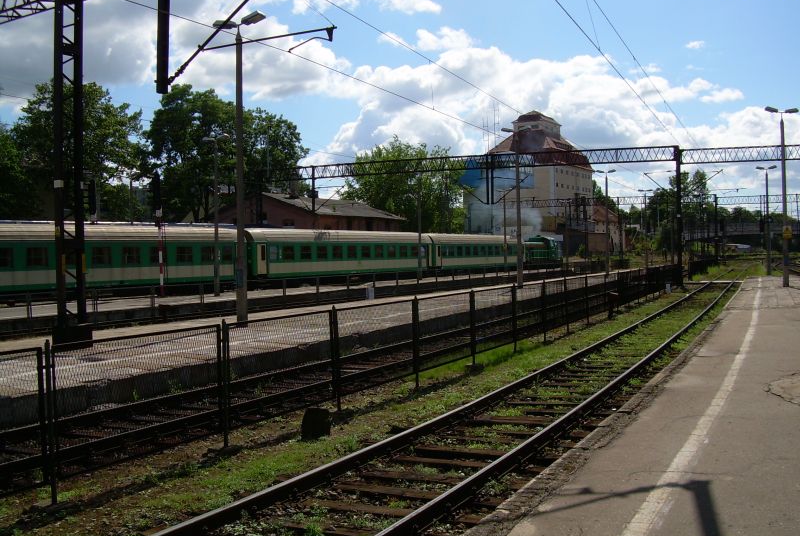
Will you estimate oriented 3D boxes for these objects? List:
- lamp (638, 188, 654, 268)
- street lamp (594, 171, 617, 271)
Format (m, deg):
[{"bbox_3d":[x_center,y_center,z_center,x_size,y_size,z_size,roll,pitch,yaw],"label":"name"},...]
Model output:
[{"bbox_3d":[28.023,-4.384,100.000,1.680,9.050,0.340,-1,1,23],"label":"lamp"},{"bbox_3d":[17.717,-3.828,75.200,1.680,9.050,0.340,-1,1,23],"label":"street lamp"}]

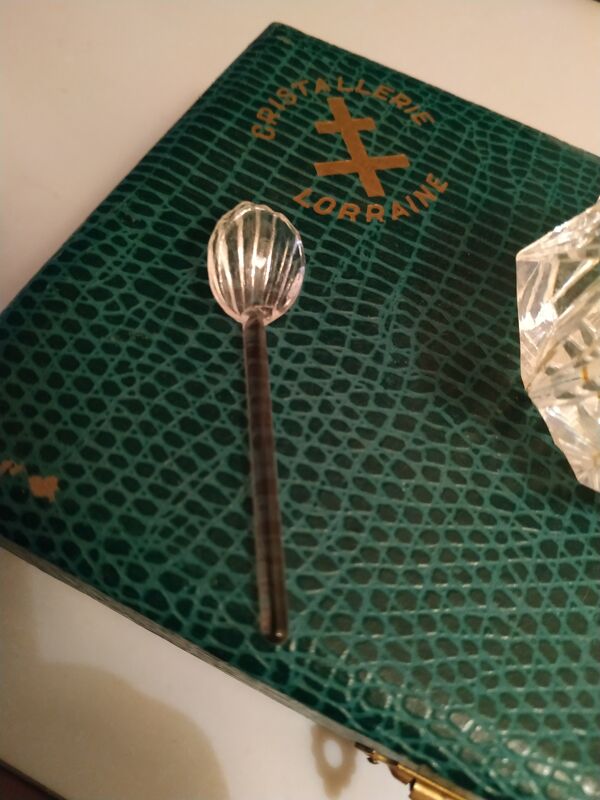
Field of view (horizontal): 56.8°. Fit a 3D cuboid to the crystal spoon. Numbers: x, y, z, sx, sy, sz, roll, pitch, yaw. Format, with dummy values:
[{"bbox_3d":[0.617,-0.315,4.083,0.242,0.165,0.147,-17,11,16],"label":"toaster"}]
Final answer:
[{"bbox_3d":[-0.006,-0.001,0.099,0.019,0.011,0.080,-2,64,-8],"label":"crystal spoon"}]

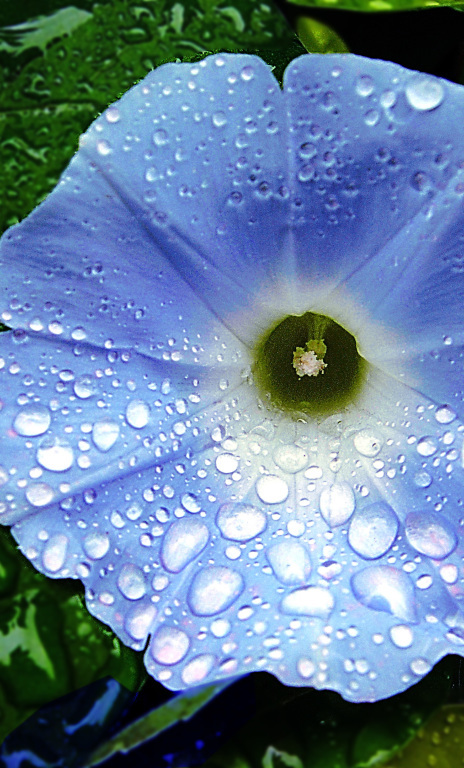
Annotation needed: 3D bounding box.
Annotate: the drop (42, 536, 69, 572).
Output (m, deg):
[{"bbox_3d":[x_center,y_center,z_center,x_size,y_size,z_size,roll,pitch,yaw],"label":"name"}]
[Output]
[{"bbox_3d":[-0.022,0.021,0.130,0.003,0.002,0.005,17,77,-3],"label":"drop"}]

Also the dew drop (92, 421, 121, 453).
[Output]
[{"bbox_3d":[-0.016,0.007,0.135,0.003,0.002,0.004,0,78,-18],"label":"dew drop"}]

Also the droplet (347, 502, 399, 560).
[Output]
[{"bbox_3d":[0.018,0.019,0.134,0.006,0.003,0.008,11,66,14],"label":"droplet"}]

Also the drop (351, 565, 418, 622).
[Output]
[{"bbox_3d":[0.019,0.027,0.135,0.010,0.003,0.007,35,78,14],"label":"drop"}]

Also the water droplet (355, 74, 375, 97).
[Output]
[{"bbox_3d":[0.017,-0.038,0.135,0.002,0.003,0.001,0,5,2],"label":"water droplet"}]

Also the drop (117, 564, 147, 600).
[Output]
[{"bbox_3d":[-0.013,0.025,0.135,0.004,0.002,0.005,-15,77,-12],"label":"drop"}]

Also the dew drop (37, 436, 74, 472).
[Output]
[{"bbox_3d":[-0.021,0.009,0.130,0.005,0.002,0.004,6,70,-15],"label":"dew drop"}]

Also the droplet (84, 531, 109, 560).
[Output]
[{"bbox_3d":[-0.017,0.020,0.131,0.003,0.002,0.004,0,75,-10],"label":"droplet"}]

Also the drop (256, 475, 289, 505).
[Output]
[{"bbox_3d":[0.005,0.013,0.133,0.004,0.002,0.004,2,61,-4],"label":"drop"}]

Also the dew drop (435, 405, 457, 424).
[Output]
[{"bbox_3d":[0.026,0.004,0.131,0.003,0.001,0.003,-3,74,11],"label":"dew drop"}]

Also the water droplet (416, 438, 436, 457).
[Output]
[{"bbox_3d":[0.024,0.008,0.133,0.002,0.001,0.002,-6,66,13],"label":"water droplet"}]

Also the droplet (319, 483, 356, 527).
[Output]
[{"bbox_3d":[0.014,0.015,0.136,0.004,0.003,0.006,6,63,8],"label":"droplet"}]

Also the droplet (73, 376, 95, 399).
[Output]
[{"bbox_3d":[-0.019,0.000,0.135,0.003,0.001,0.003,0,82,-18],"label":"droplet"}]

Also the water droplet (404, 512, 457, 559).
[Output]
[{"bbox_3d":[0.024,0.018,0.126,0.007,0.002,0.005,32,75,18],"label":"water droplet"}]

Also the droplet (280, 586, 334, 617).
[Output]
[{"bbox_3d":[0.009,0.025,0.124,0.006,0.002,0.004,-7,66,-3],"label":"droplet"}]

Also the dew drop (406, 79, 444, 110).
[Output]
[{"bbox_3d":[0.025,-0.037,0.138,0.005,0.004,0.002,3,3,4],"label":"dew drop"}]

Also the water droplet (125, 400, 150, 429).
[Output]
[{"bbox_3d":[-0.012,0.004,0.136,0.003,0.002,0.004,0,78,-22],"label":"water droplet"}]

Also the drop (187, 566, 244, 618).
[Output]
[{"bbox_3d":[-0.002,0.024,0.124,0.007,0.002,0.005,-36,74,-18],"label":"drop"}]

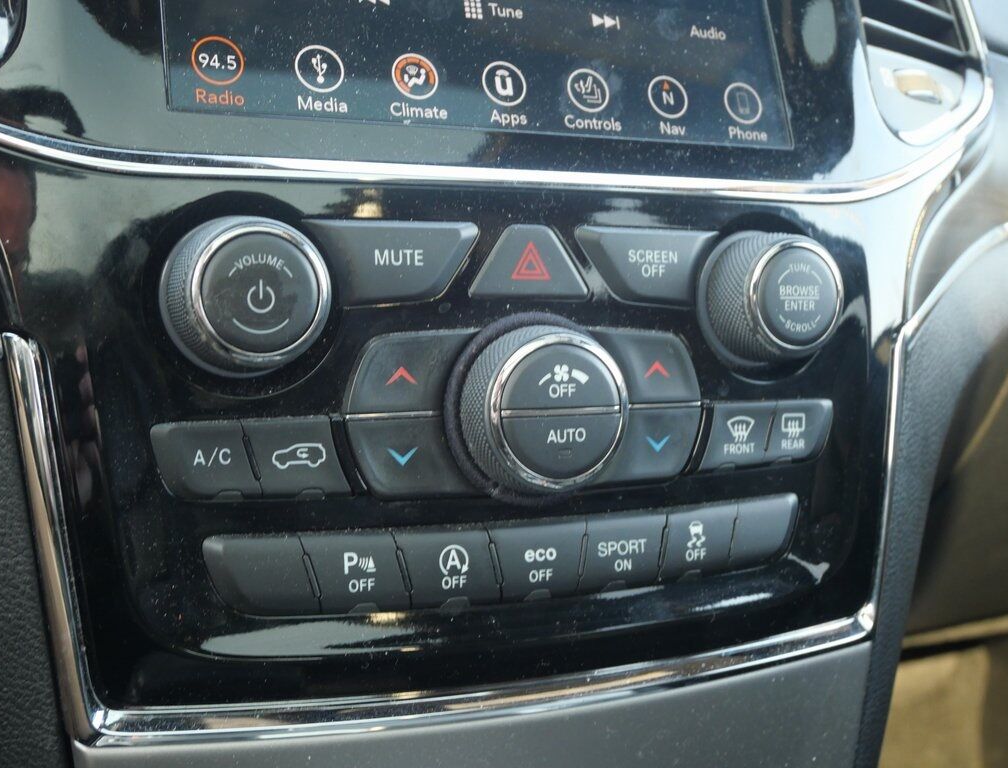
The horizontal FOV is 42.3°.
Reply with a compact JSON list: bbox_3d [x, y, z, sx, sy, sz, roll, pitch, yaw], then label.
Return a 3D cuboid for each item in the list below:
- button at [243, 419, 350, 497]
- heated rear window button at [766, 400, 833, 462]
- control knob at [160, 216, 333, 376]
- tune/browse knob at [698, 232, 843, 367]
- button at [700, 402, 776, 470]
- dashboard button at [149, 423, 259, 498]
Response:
[{"bbox_3d":[-0.048,0.017,0.299,0.026,0.019,0.008,-1,4,-25],"label":"button"},{"bbox_3d":[0.079,0.013,0.359,0.023,0.017,0.008,-1,4,-25],"label":"heated rear window button"},{"bbox_3d":[-0.056,-0.019,0.287,0.037,0.037,0.019,-1,4,-25],"label":"control knob"},{"bbox_3d":[0.073,-0.023,0.348,0.037,0.037,0.019,-1,4,-25],"label":"tune/browse knob"},{"bbox_3d":[0.061,0.013,0.347,0.026,0.018,0.007,-2,-1,-25],"label":"button"},{"bbox_3d":[-0.067,0.017,0.291,0.025,0.018,0.008,-1,4,-25],"label":"dashboard button"}]

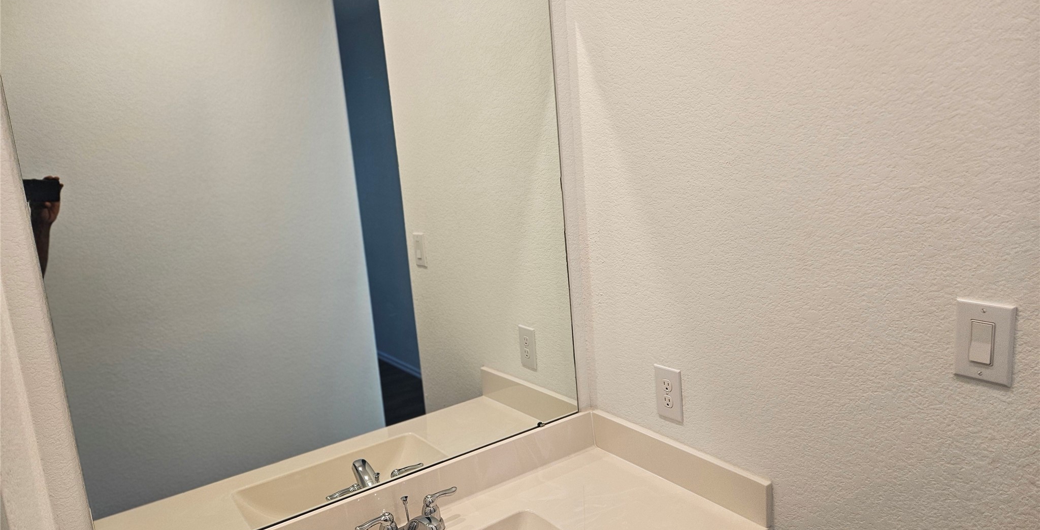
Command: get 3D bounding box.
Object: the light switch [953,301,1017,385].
[{"bbox_3d":[0.706,0.119,1.053,0.010,0.124,0.079,-11,12,-34],"label":"light switch"}]

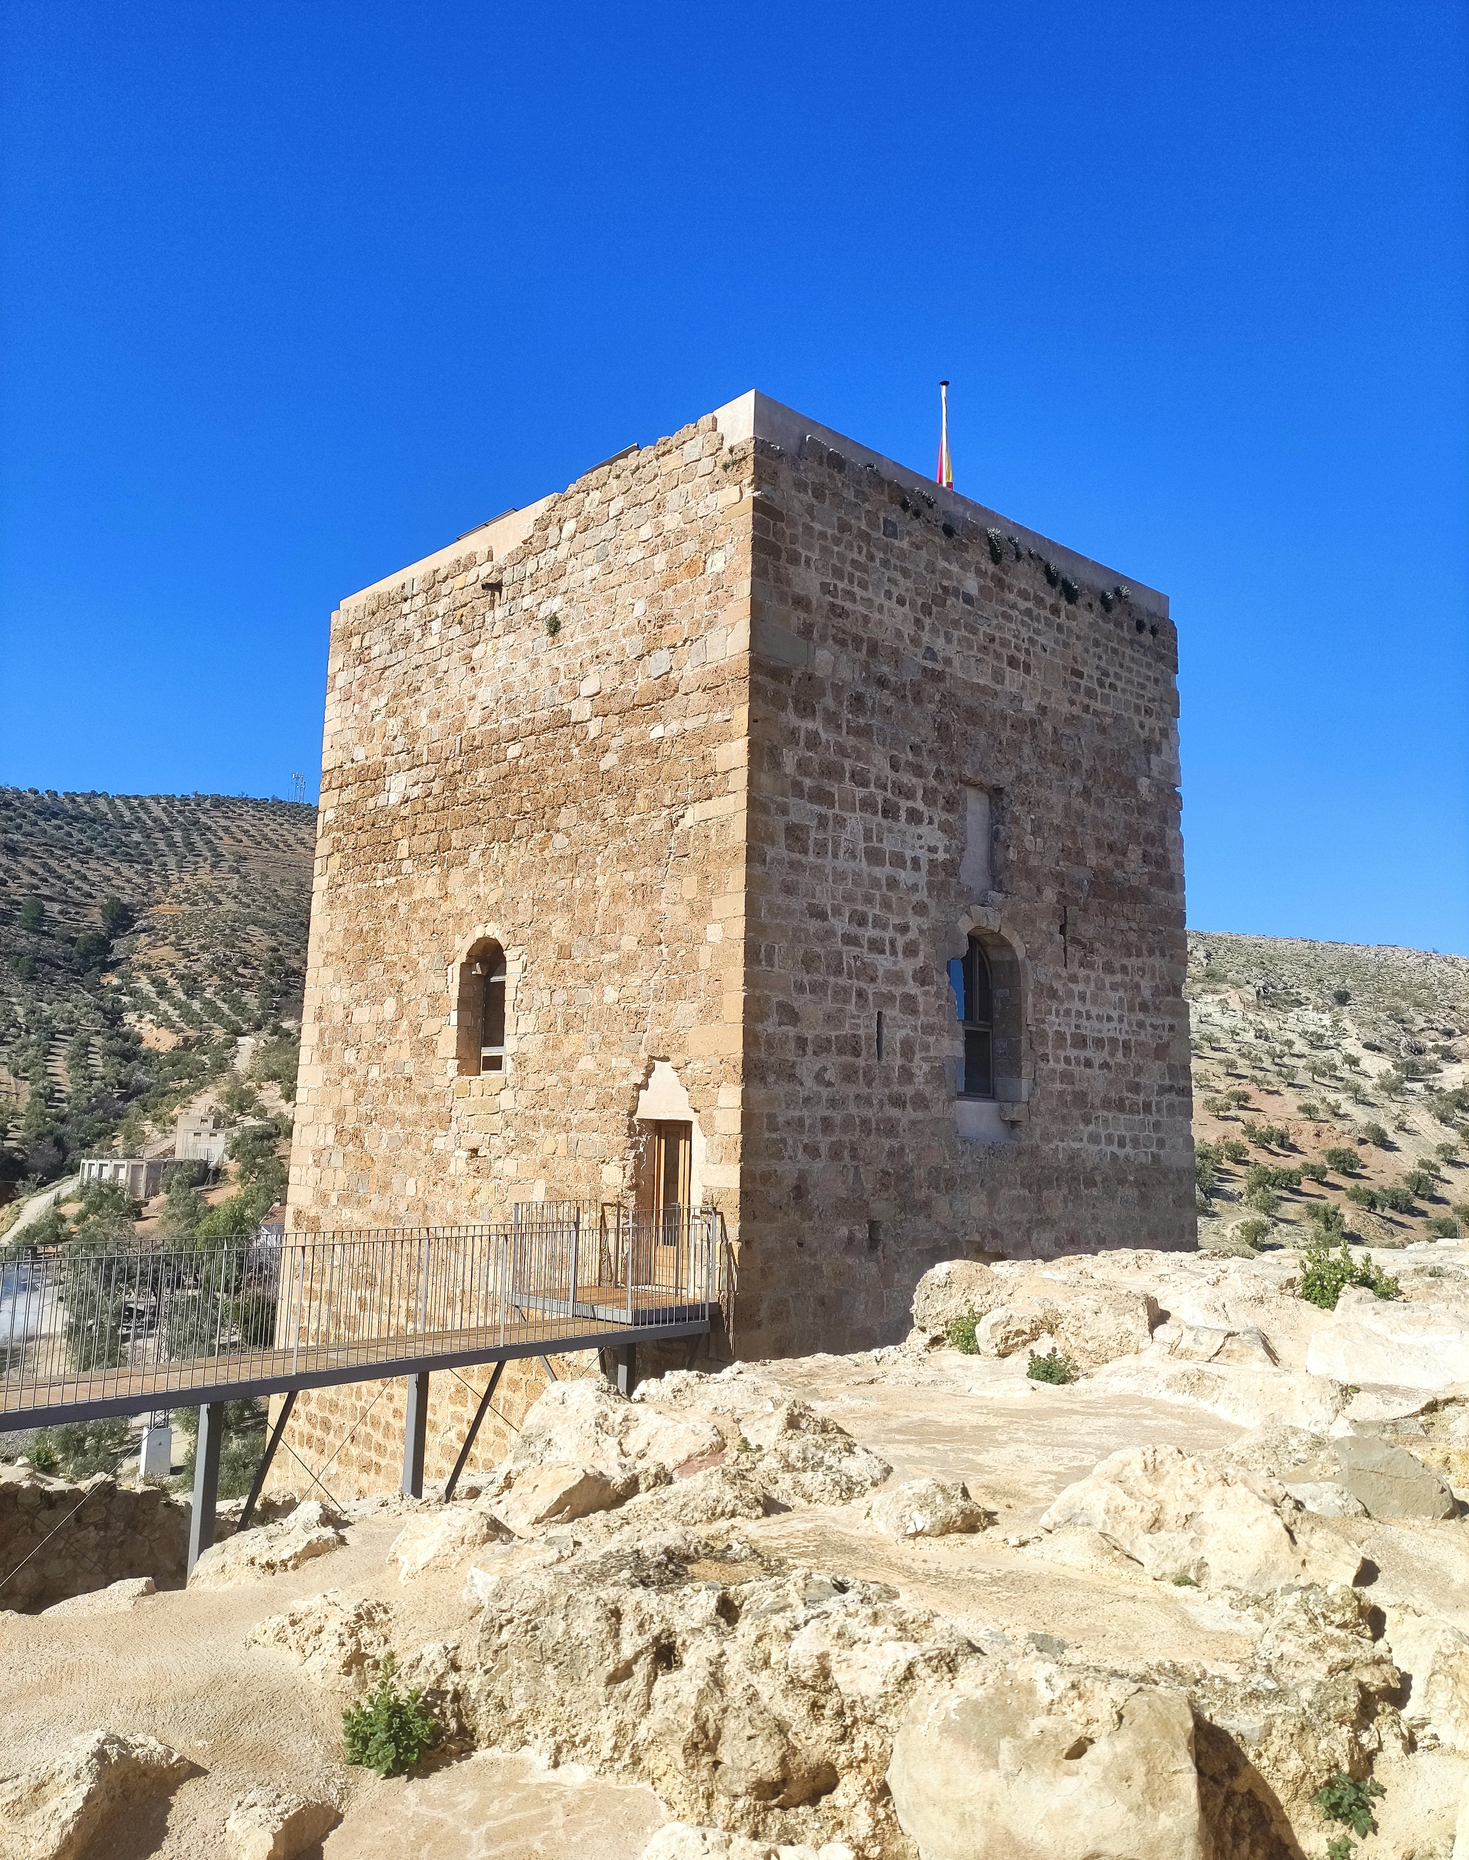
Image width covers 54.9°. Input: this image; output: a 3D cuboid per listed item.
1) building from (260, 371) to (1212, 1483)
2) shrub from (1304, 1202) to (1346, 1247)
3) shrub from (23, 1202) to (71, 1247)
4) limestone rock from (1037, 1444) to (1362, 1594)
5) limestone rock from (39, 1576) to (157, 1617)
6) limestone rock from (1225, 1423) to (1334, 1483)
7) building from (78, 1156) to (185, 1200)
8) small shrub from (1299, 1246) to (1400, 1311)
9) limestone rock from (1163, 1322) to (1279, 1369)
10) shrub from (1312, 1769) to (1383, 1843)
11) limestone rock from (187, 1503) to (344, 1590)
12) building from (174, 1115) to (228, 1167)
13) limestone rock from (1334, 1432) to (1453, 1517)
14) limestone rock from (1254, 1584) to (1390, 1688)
[{"bbox_3d":[0.050,1.543,24.363,10.233,14.865,10.895,10,-13,-43],"label":"building"},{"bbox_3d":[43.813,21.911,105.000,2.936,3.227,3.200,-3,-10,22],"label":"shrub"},{"bbox_3d":[-39.842,17.111,82.000,2.448,2.520,2.700,6,-11,-25],"label":"shrub"},{"bbox_3d":[2.150,2.727,6.540,1.469,0.550,1.050,-2,-10,17],"label":"limestone rock"},{"bbox_3d":[-4.227,4.429,9.400,0.717,0.171,0.500,5,-10,-22],"label":"limestone rock"},{"bbox_3d":[3.195,3.066,8.300,0.595,0.296,0.500,-2,-10,20],"label":"limestone rock"},{"bbox_3d":[-70.409,28.867,165.282,10.500,4.900,7.000,-2,-10,17],"label":"building"},{"bbox_3d":[4.660,2.649,10.721,0.765,0.490,0.620,-3,-11,23],"label":"small shrub"},{"bbox_3d":[3.976,3.403,11.600,0.914,0.336,0.600,-2,-10,18],"label":"limestone rock"},{"bbox_3d":[1.734,2.475,3.995,0.194,0.220,0.180,-3,-10,22],"label":"shrub"},{"bbox_3d":[-3.121,4.101,9.433,1.040,0.500,0.850,4,-10,-17],"label":"limestone rock"},{"bbox_3d":[-67.301,26.638,177.849,6.000,6.600,5.000,7,-11,-32],"label":"building"},{"bbox_3d":[3.379,2.796,7.242,0.634,0.400,0.500,-3,-11,24],"label":"limestone rock"},{"bbox_3d":[2.101,2.522,5.053,0.486,0.310,0.450,-3,-10,21],"label":"limestone rock"}]

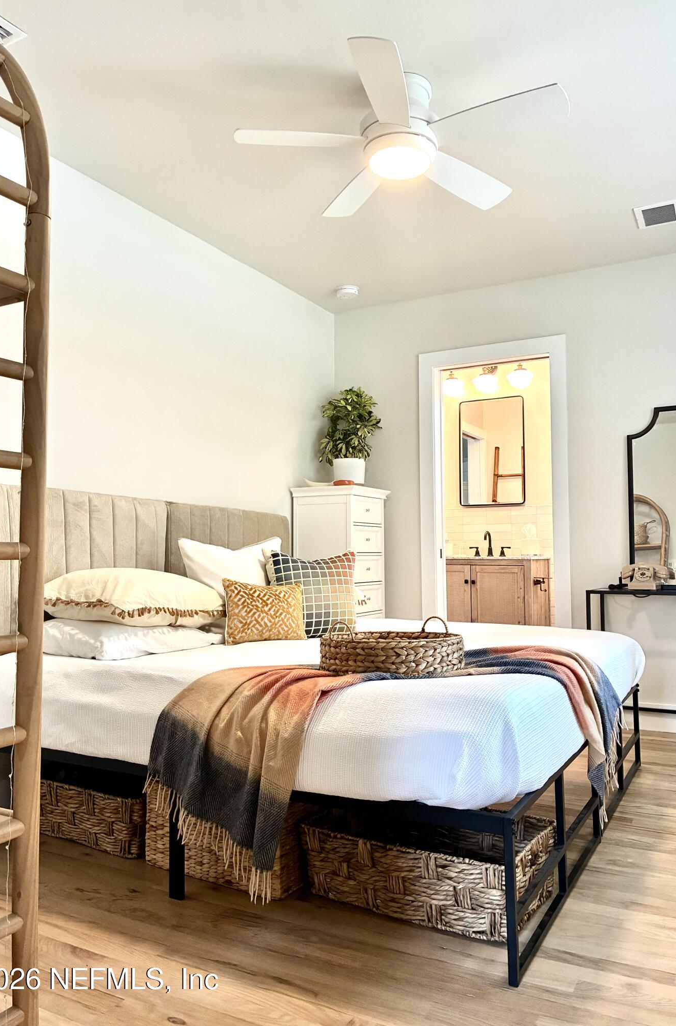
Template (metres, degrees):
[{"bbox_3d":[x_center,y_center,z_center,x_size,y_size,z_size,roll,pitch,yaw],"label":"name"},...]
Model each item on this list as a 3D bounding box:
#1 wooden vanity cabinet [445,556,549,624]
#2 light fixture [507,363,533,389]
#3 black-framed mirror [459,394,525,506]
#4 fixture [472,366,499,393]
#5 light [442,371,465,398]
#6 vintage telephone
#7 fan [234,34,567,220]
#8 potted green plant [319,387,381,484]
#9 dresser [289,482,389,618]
[{"bbox_3d":[1.118,0.796,5.938,0.915,0.892,0.560,-2,-4,29],"label":"wooden vanity cabinet"},{"bbox_3d":[1.429,-1.074,6.040,0.190,0.200,0.190,-2,-4,29],"label":"light fixture"},{"bbox_3d":[1.246,-0.503,6.238,0.555,0.905,0.030,-2,-4,29],"label":"black-framed mirror"},{"bbox_3d":[1.185,-1.063,6.175,0.190,0.205,0.190,-2,-4,29],"label":"fixture"},{"bbox_3d":[0.935,-1.047,6.311,0.190,0.200,0.190,0,-3,0],"label":"light"},{"bbox_3d":[1.512,0.310,3.797,0.220,0.138,0.170,-2,-4,29],"label":"vintage telephone"},{"bbox_3d":[0.213,-1.310,2.621,1.100,0.271,1.100,-2,-4,29],"label":"fan"},{"bbox_3d":[0.070,-0.443,4.625,0.370,0.620,0.370,0,-3,0],"label":"potted green plant"},{"bbox_3d":[0.027,0.520,4.585,0.420,1.306,0.505,-2,-4,29],"label":"dresser"}]

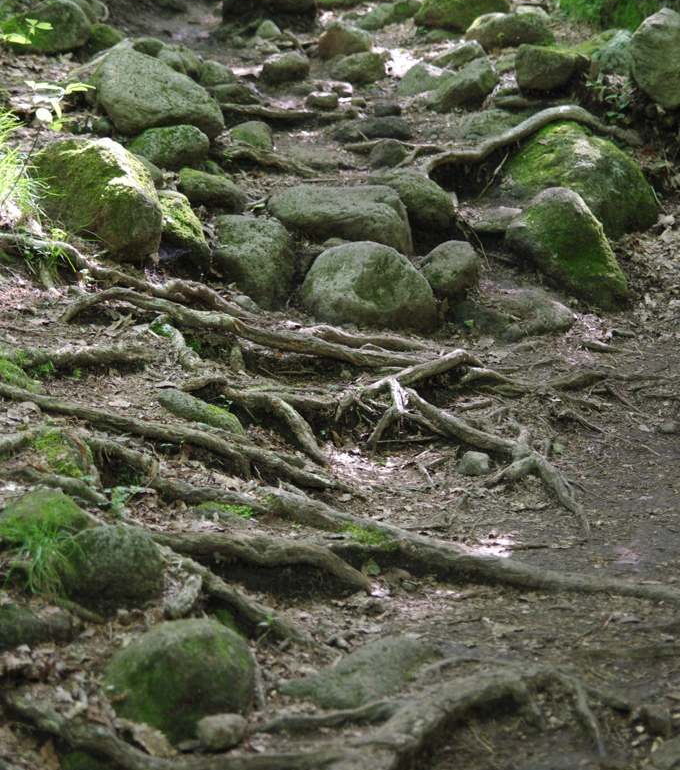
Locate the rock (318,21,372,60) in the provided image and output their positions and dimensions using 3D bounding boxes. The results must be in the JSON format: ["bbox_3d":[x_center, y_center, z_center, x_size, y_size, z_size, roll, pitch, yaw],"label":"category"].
[{"bbox_3d":[0.027,-1.682,10.400,0.259,0.181,0.220,0,11,0],"label":"rock"}]

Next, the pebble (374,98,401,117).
[{"bbox_3d":[0.199,-1.185,9.100,0.120,0.085,0.102,0,11,0],"label":"pebble"}]

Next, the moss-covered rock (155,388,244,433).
[{"bbox_3d":[-0.452,0.083,6.898,0.280,0.130,0.130,5,9,30],"label":"moss-covered rock"}]

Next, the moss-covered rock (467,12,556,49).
[{"bbox_3d":[0.994,-2.080,12.500,0.528,0.221,0.380,0,9,0],"label":"moss-covered rock"}]

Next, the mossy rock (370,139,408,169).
[{"bbox_3d":[0.194,-0.899,8.350,0.145,0.115,0.140,0,7,0],"label":"mossy rock"}]

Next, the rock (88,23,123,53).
[{"bbox_3d":[-1.348,-1.997,12.300,0.231,0.190,0.200,0,9,0],"label":"rock"}]

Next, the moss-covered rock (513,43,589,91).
[{"bbox_3d":[1.142,-1.714,11.500,0.399,0.258,0.320,0,9,0],"label":"moss-covered rock"}]

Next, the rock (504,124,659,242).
[{"bbox_3d":[0.830,-0.699,7.350,0.520,0.410,0.450,0,7,0],"label":"rock"}]

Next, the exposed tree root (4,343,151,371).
[{"bbox_3d":[-0.924,-0.097,7.500,0.528,0.098,0.110,0,9,0],"label":"exposed tree root"}]

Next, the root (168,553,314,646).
[{"bbox_3d":[-0.262,0.581,5.721,0.500,0.180,0.120,7,10,40],"label":"root"}]

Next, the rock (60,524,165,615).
[{"bbox_3d":[-0.443,0.359,4.150,0.200,0.165,0.190,0,7,0],"label":"rock"}]

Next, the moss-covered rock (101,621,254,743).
[{"bbox_3d":[-0.284,0.527,3.800,0.268,0.200,0.235,0,11,0],"label":"moss-covered rock"}]

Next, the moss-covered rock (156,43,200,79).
[{"bbox_3d":[-0.837,-1.656,10.974,0.256,0.206,0.223,0,8,0],"label":"moss-covered rock"}]

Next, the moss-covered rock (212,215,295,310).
[{"bbox_3d":[-0.258,-0.365,6.350,0.240,0.270,0.260,0,7,0],"label":"moss-covered rock"}]

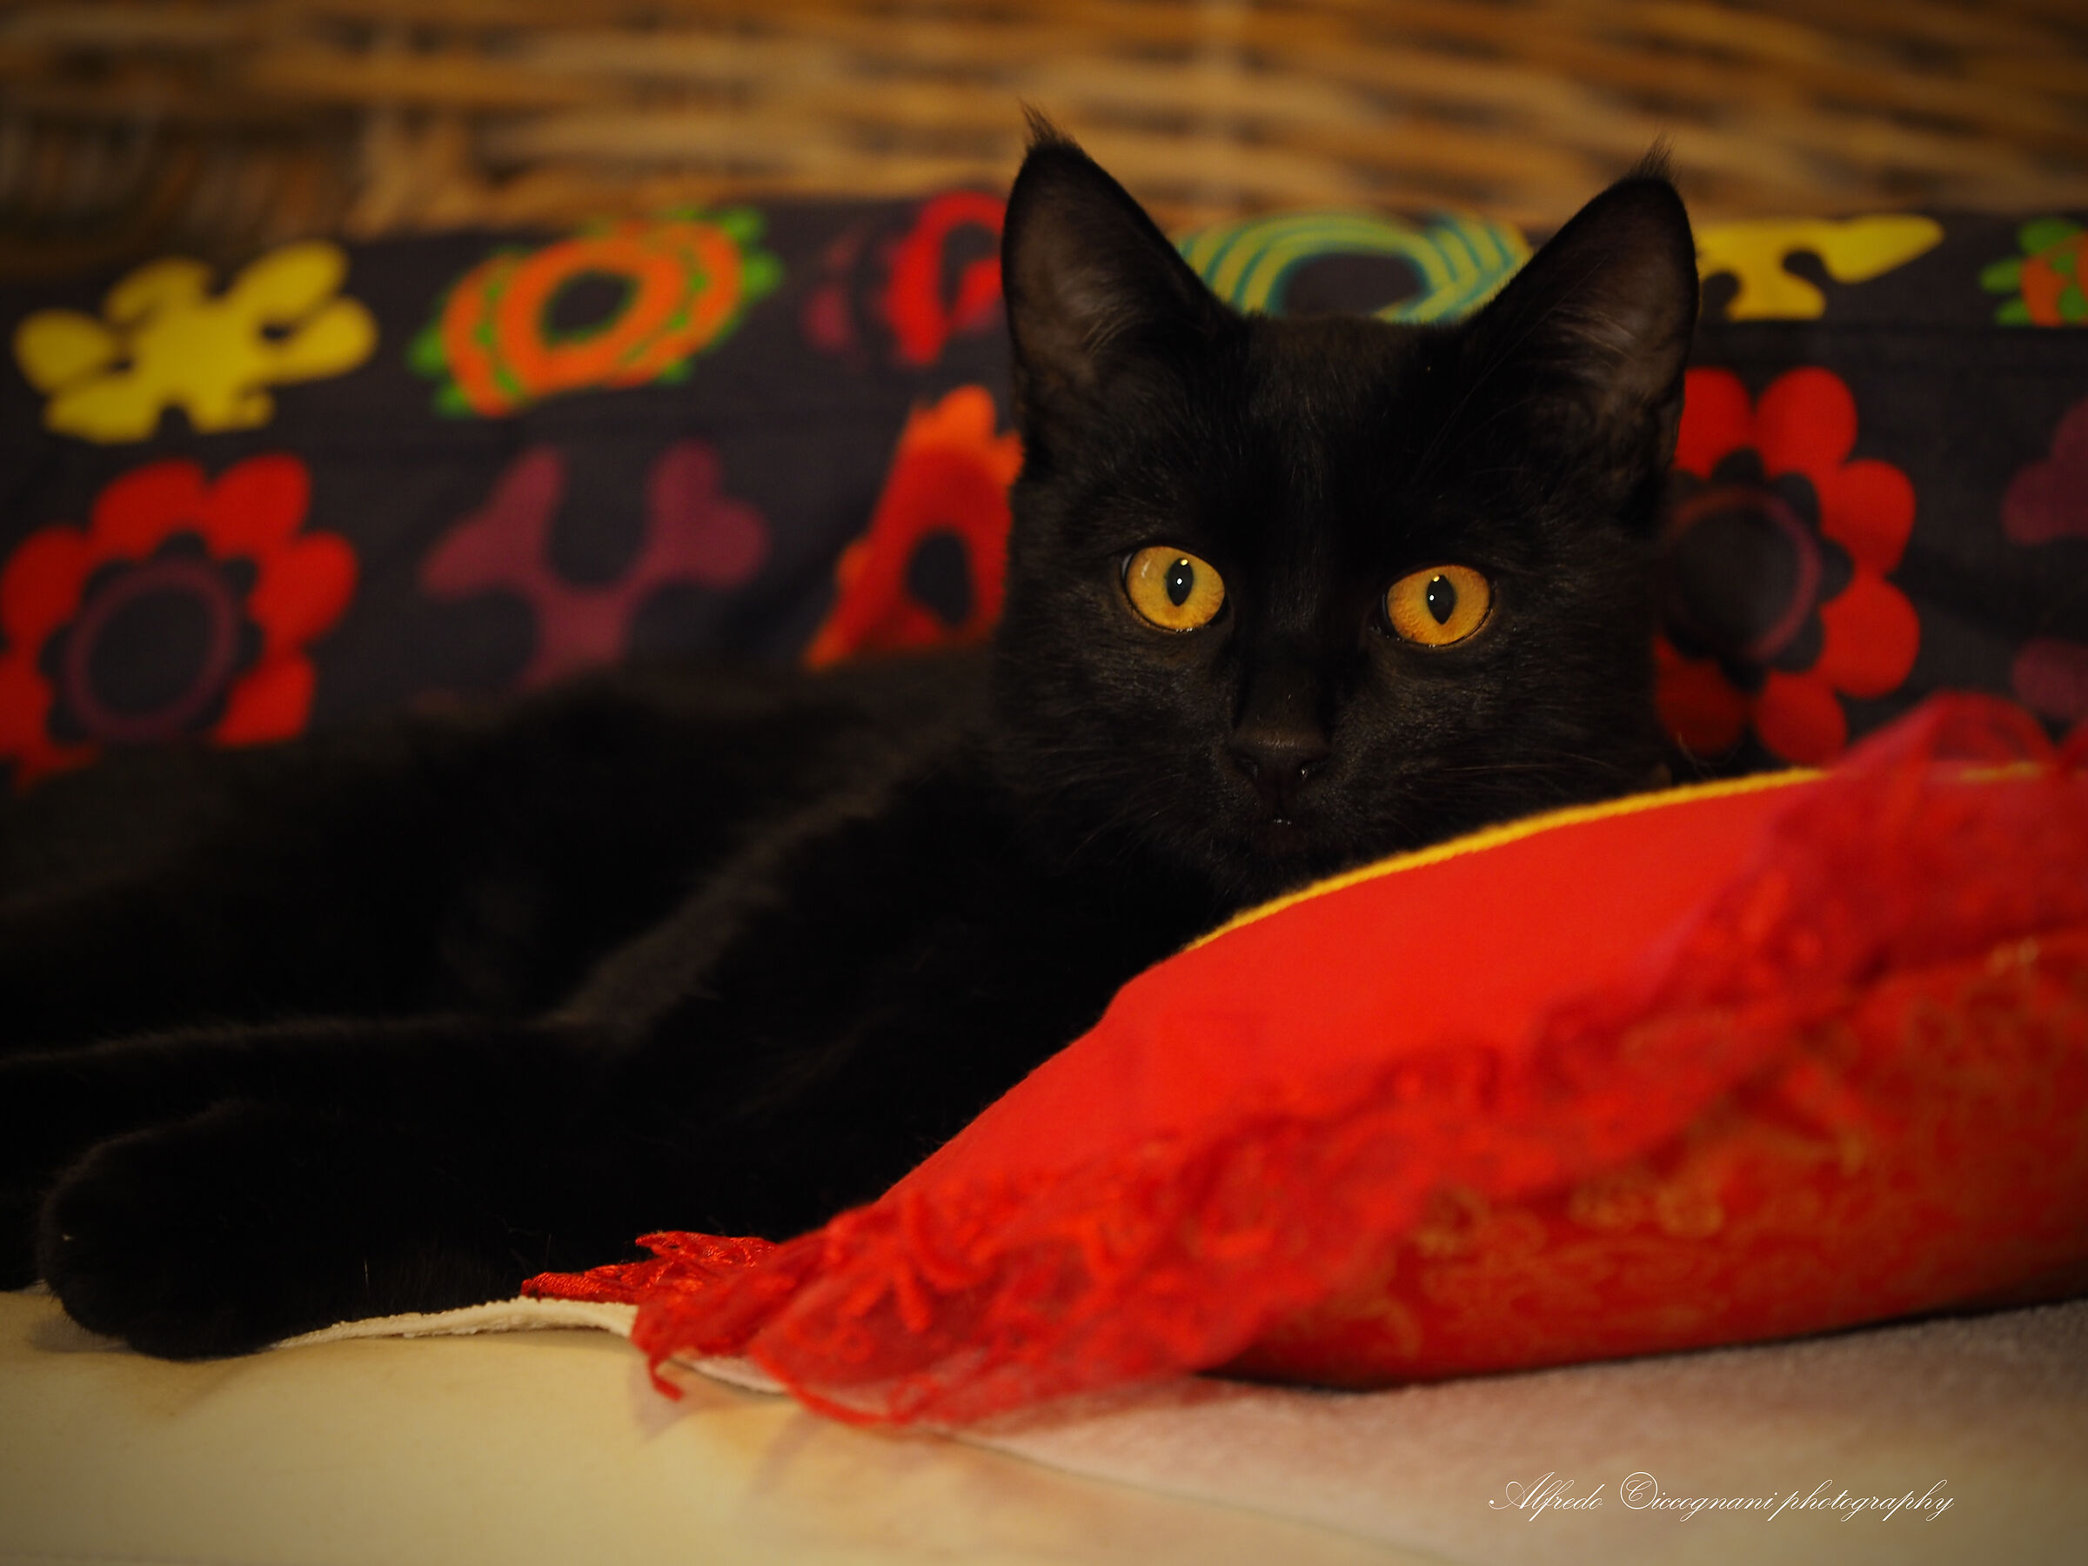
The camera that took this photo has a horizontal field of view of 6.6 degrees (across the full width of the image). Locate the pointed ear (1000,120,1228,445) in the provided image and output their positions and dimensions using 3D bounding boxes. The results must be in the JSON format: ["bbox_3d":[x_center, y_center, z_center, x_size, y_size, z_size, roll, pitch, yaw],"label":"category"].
[{"bbox_3d":[0.011,-0.074,2.685,0.034,0.049,0.025,-8,-2,23],"label":"pointed ear"}]

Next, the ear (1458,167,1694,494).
[{"bbox_3d":[0.079,-0.067,2.675,0.034,0.049,0.025,10,-2,-15],"label":"ear"}]

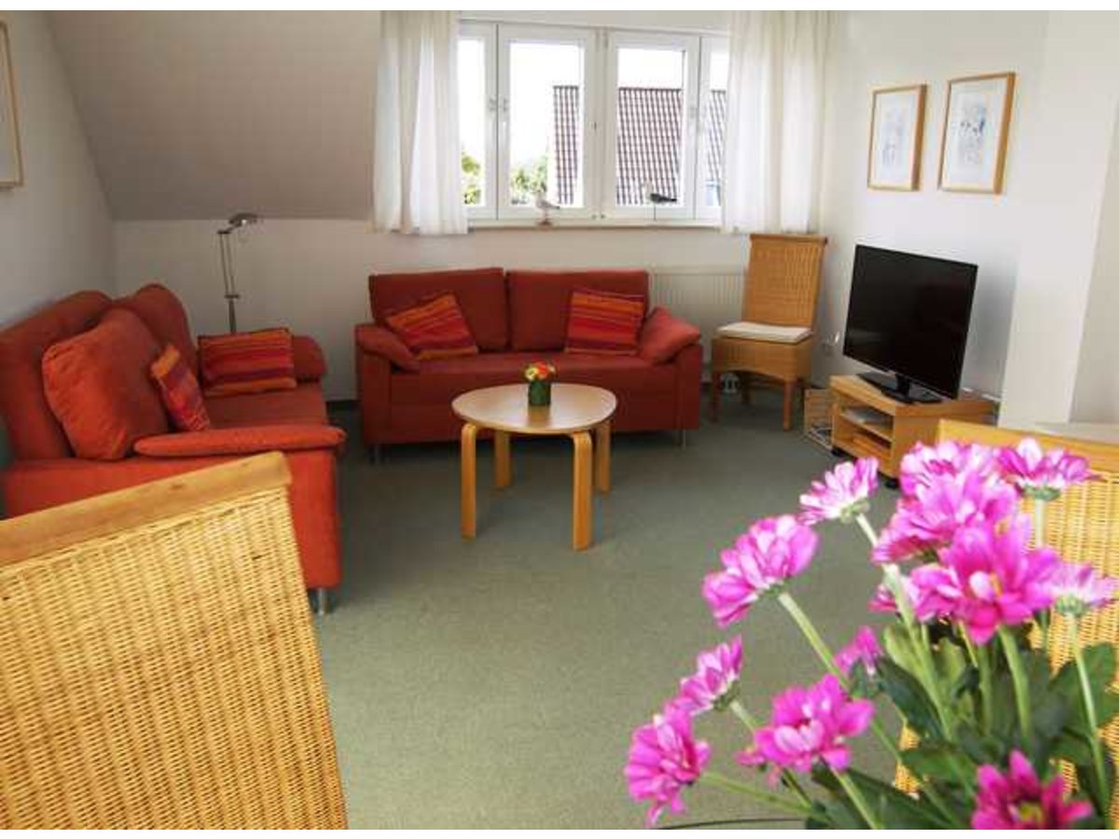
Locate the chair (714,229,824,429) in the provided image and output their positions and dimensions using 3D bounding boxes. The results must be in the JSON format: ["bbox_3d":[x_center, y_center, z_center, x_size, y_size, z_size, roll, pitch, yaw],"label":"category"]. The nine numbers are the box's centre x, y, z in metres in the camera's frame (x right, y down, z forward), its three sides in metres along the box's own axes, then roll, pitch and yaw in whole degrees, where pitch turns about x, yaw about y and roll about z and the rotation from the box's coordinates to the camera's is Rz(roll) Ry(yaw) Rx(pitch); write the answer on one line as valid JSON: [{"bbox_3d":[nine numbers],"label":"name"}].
[{"bbox_3d":[1.210,-0.527,5.044,0.460,1.020,0.560,9,18,27],"label":"chair"}]

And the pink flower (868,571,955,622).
[{"bbox_3d":[0.246,0.121,0.600,0.068,0.042,0.057,8,18,23],"label":"pink flower"}]

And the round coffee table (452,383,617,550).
[{"bbox_3d":[-0.100,0.159,3.529,0.691,0.440,0.712,0,14,0],"label":"round coffee table"}]

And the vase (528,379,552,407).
[{"bbox_3d":[-0.080,-0.099,3.429,0.090,0.100,0.090,-3,16,-11],"label":"vase"}]

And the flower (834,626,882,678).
[{"bbox_3d":[0.219,0.171,0.640,0.038,0.036,0.037,6,17,20],"label":"flower"}]

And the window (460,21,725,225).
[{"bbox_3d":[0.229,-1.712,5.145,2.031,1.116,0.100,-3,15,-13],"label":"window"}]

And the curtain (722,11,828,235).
[{"bbox_3d":[1.299,-1.799,5.229,0.694,1.341,0.130,-3,15,-13],"label":"curtain"}]

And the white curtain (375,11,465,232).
[{"bbox_3d":[-0.757,-1.693,4.746,0.505,1.334,0.130,-3,15,-13],"label":"white curtain"}]

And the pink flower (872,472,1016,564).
[{"bbox_3d":[0.248,0.065,0.560,0.080,0.046,0.080,-15,12,0],"label":"pink flower"}]

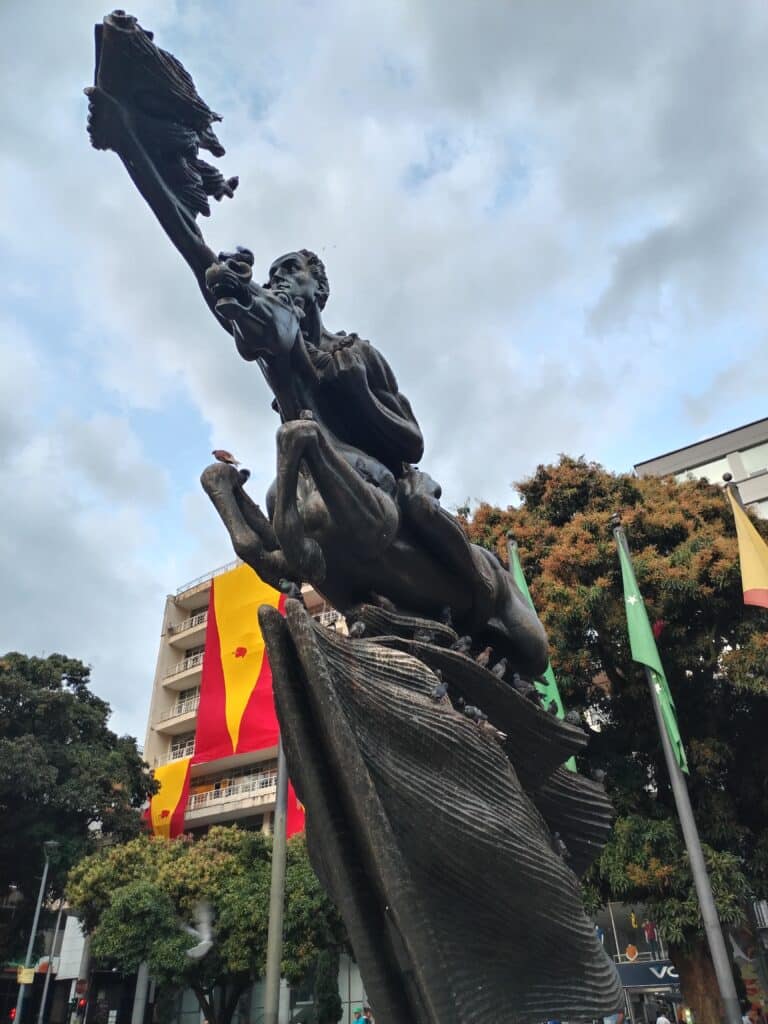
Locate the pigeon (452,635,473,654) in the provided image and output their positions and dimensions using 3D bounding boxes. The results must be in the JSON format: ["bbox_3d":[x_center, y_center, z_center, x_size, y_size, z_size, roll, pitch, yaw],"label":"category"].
[{"bbox_3d":[0.820,1.407,8.139,0.260,0.220,0.130,-14,-36,17],"label":"pigeon"}]

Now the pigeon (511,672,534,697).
[{"bbox_3d":[1.446,1.794,7.974,0.270,0.260,0.130,0,-34,-4],"label":"pigeon"}]

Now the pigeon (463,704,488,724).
[{"bbox_3d":[0.855,1.901,7.309,0.290,0.240,0.130,0,-34,-3],"label":"pigeon"}]

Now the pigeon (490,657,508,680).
[{"bbox_3d":[1.208,1.637,8.047,0.130,0.260,0.240,20,-40,-29],"label":"pigeon"}]

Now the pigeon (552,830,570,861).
[{"bbox_3d":[1.761,3.304,7.631,0.250,0.260,0.130,12,-36,-19],"label":"pigeon"}]

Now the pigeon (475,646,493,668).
[{"bbox_3d":[1.047,1.530,8.090,0.130,0.250,0.250,25,-43,-34],"label":"pigeon"}]

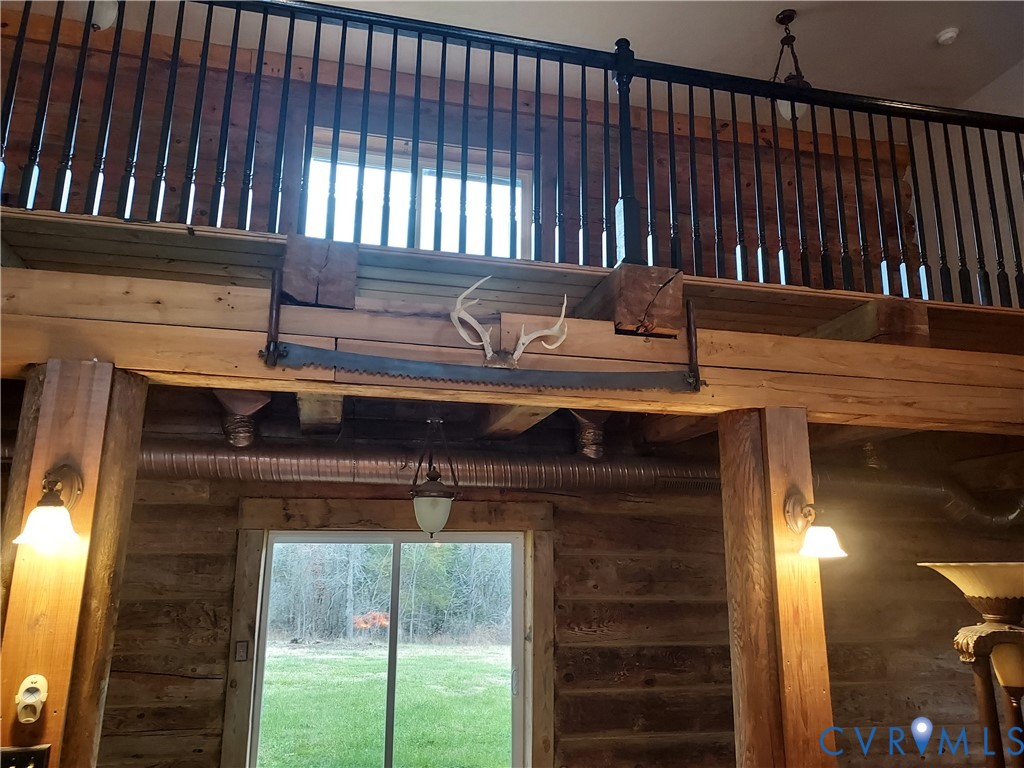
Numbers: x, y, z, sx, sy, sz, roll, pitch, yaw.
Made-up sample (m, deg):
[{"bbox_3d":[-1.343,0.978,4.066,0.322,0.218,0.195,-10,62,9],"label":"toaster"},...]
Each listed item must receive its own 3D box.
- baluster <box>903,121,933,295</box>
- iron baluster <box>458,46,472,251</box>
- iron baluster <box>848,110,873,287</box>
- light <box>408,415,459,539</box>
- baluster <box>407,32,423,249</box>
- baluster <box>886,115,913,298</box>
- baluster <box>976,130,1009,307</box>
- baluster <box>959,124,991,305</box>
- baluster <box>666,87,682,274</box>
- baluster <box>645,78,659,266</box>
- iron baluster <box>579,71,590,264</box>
[{"bbox_3d":[1.873,-0.815,3.273,0.031,0.909,0.031,4,-12,-12],"label":"baluster"},{"bbox_3d":[-0.179,-0.936,2.777,0.032,0.917,0.032,4,-12,-12],"label":"iron baluster"},{"bbox_3d":[1.539,-0.814,3.140,0.032,0.878,0.032,4,-12,-12],"label":"iron baluster"},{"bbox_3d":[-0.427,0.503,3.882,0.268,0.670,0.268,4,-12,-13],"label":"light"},{"bbox_3d":[-0.381,-0.981,2.817,0.031,0.951,0.031,4,-12,-12],"label":"baluster"},{"bbox_3d":[1.708,-0.789,3.137,0.034,0.860,0.034,4,-12,-13],"label":"baluster"},{"bbox_3d":[2.236,-0.774,3.290,0.032,0.887,0.032,4,-12,-12],"label":"baluster"},{"bbox_3d":[2.179,-0.801,3.336,0.031,0.911,0.031,4,-12,-12],"label":"baluster"},{"bbox_3d":[0.691,-0.890,3.031,0.031,0.899,0.031,4,-12,-12],"label":"baluster"},{"bbox_3d":[0.557,-0.858,2.879,0.034,0.857,0.034,4,-12,-13],"label":"baluster"},{"bbox_3d":[0.284,-0.882,2.819,0.034,0.872,0.034,4,-12,-13],"label":"iron baluster"}]

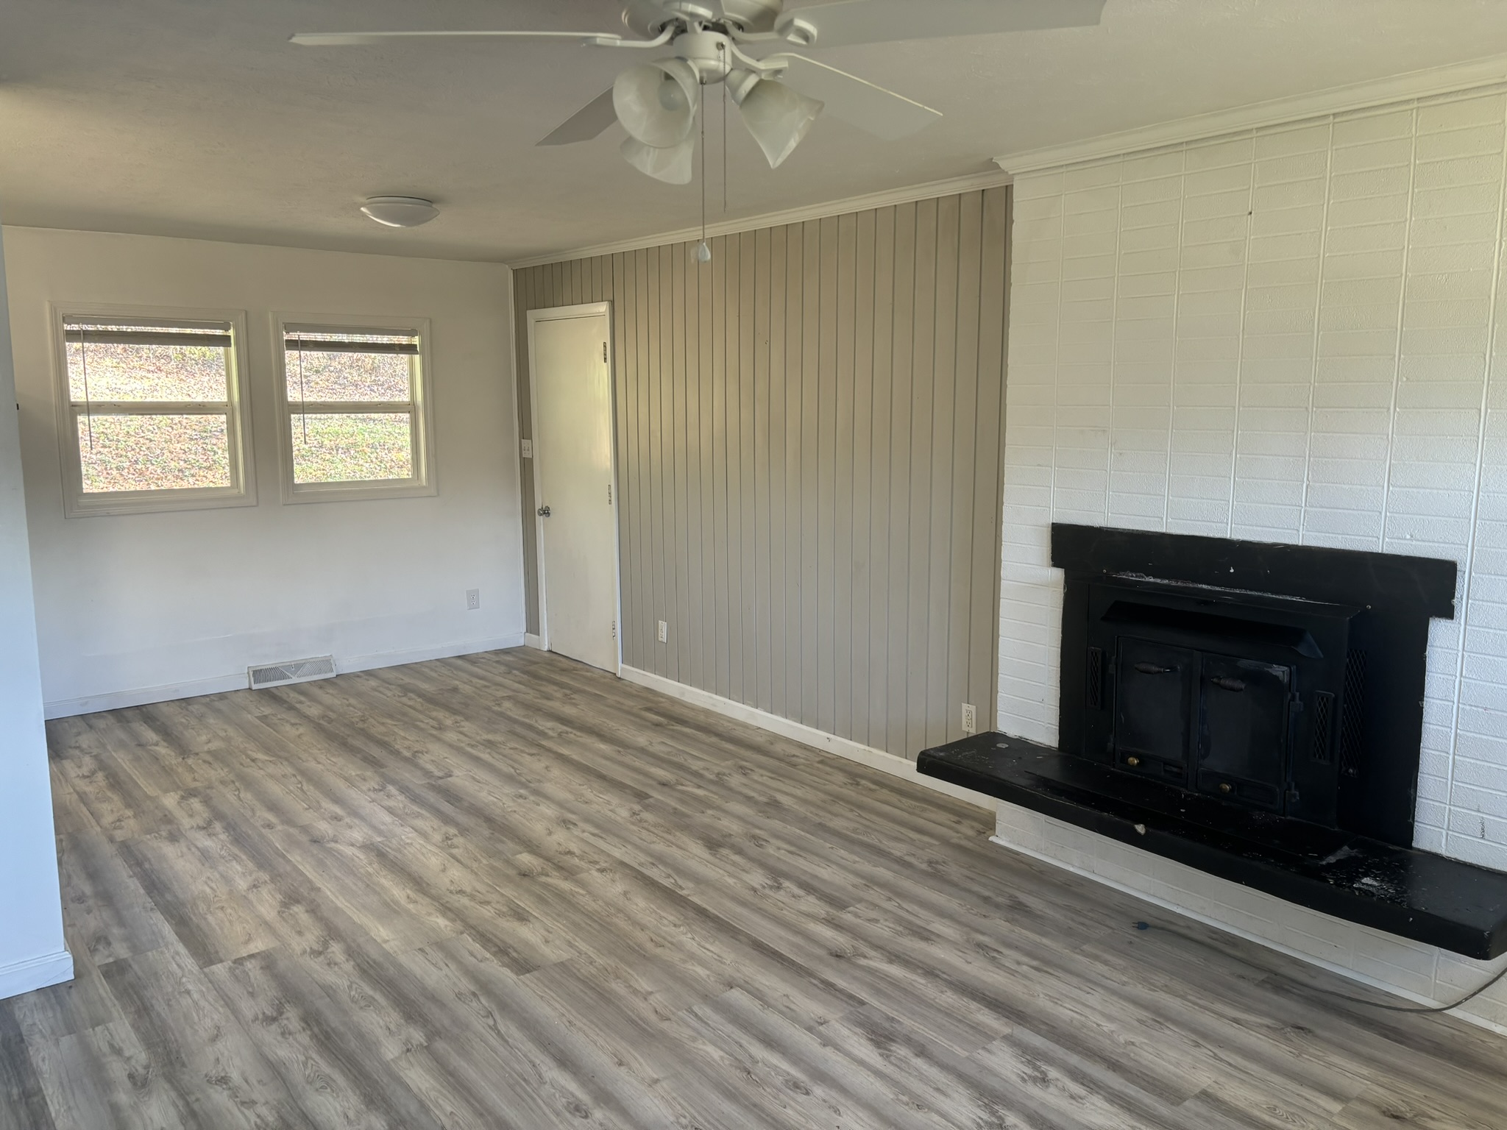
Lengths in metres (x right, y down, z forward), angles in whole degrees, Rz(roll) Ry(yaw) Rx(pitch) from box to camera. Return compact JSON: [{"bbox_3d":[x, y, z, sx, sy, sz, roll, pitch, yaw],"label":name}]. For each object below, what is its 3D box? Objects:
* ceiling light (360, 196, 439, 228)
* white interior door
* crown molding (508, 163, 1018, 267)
[{"bbox_3d":[-1.467,-1.457,4.709,0.317,0.097,0.317,-7,11,-39],"label":"ceiling light"},{"bbox_3d":[-1.073,-0.435,6.740,0.060,2.090,0.890,-7,11,-39],"label":"white interior door"},{"bbox_3d":[-0.273,-1.607,5.500,0.065,0.060,4.020,-7,11,-39],"label":"crown molding"}]

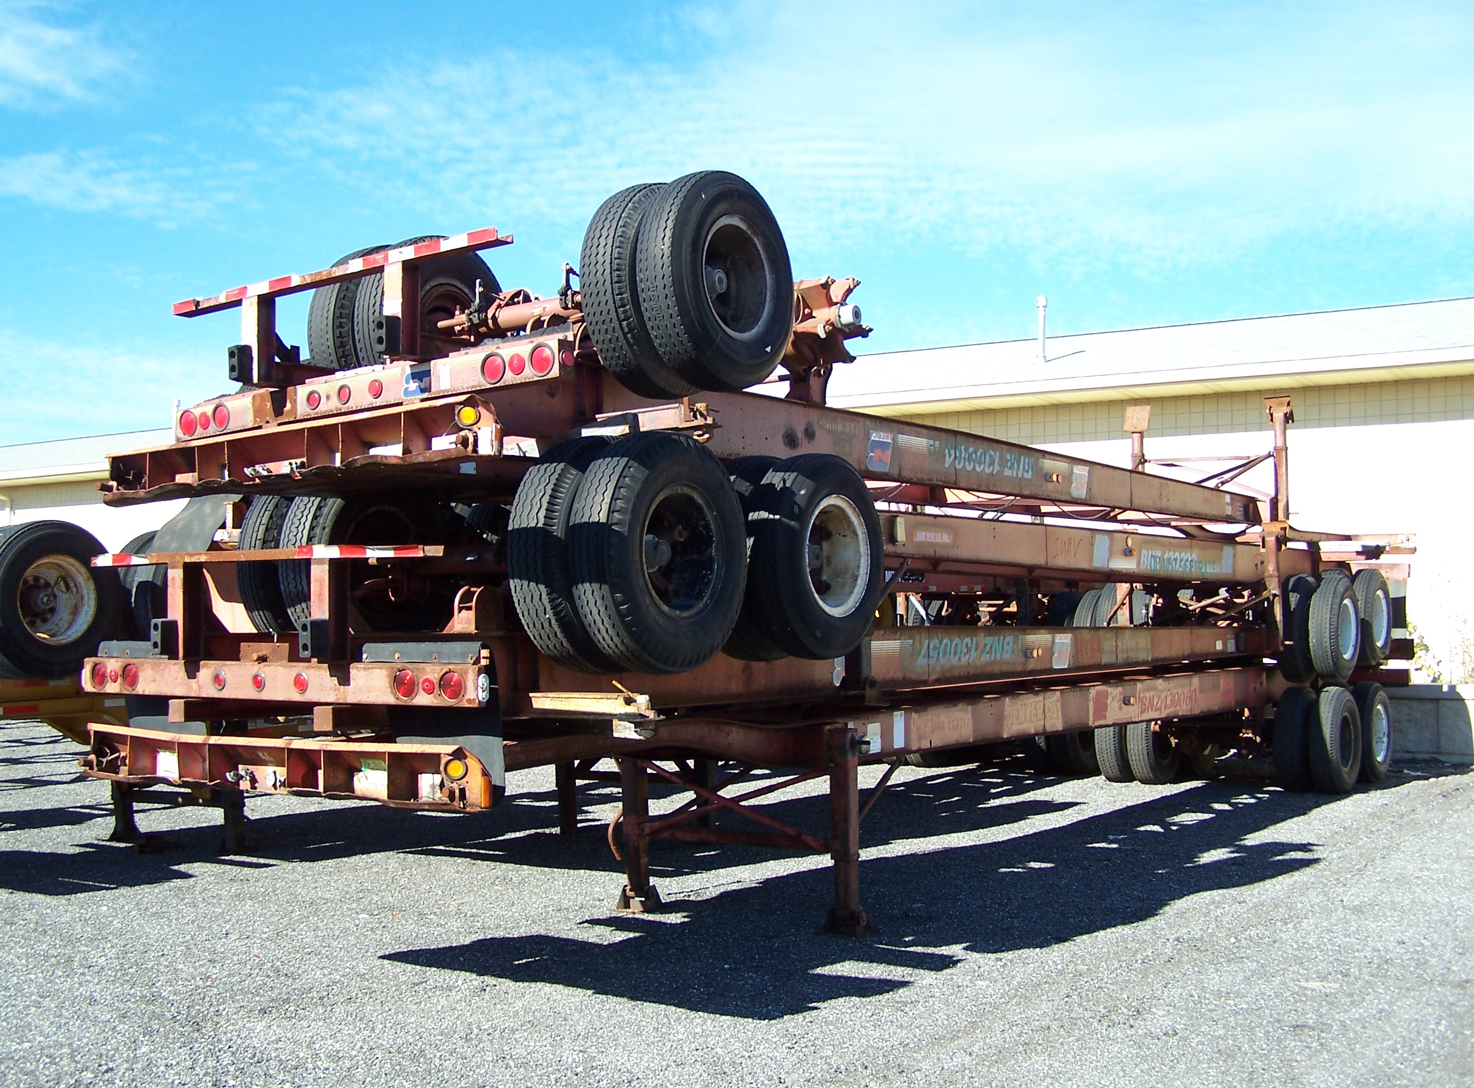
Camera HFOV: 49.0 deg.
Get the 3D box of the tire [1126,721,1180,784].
[{"bbox_3d":[4.332,1.970,16.782,0.270,1.030,1.030,-2,-3,35],"label":"tire"}]

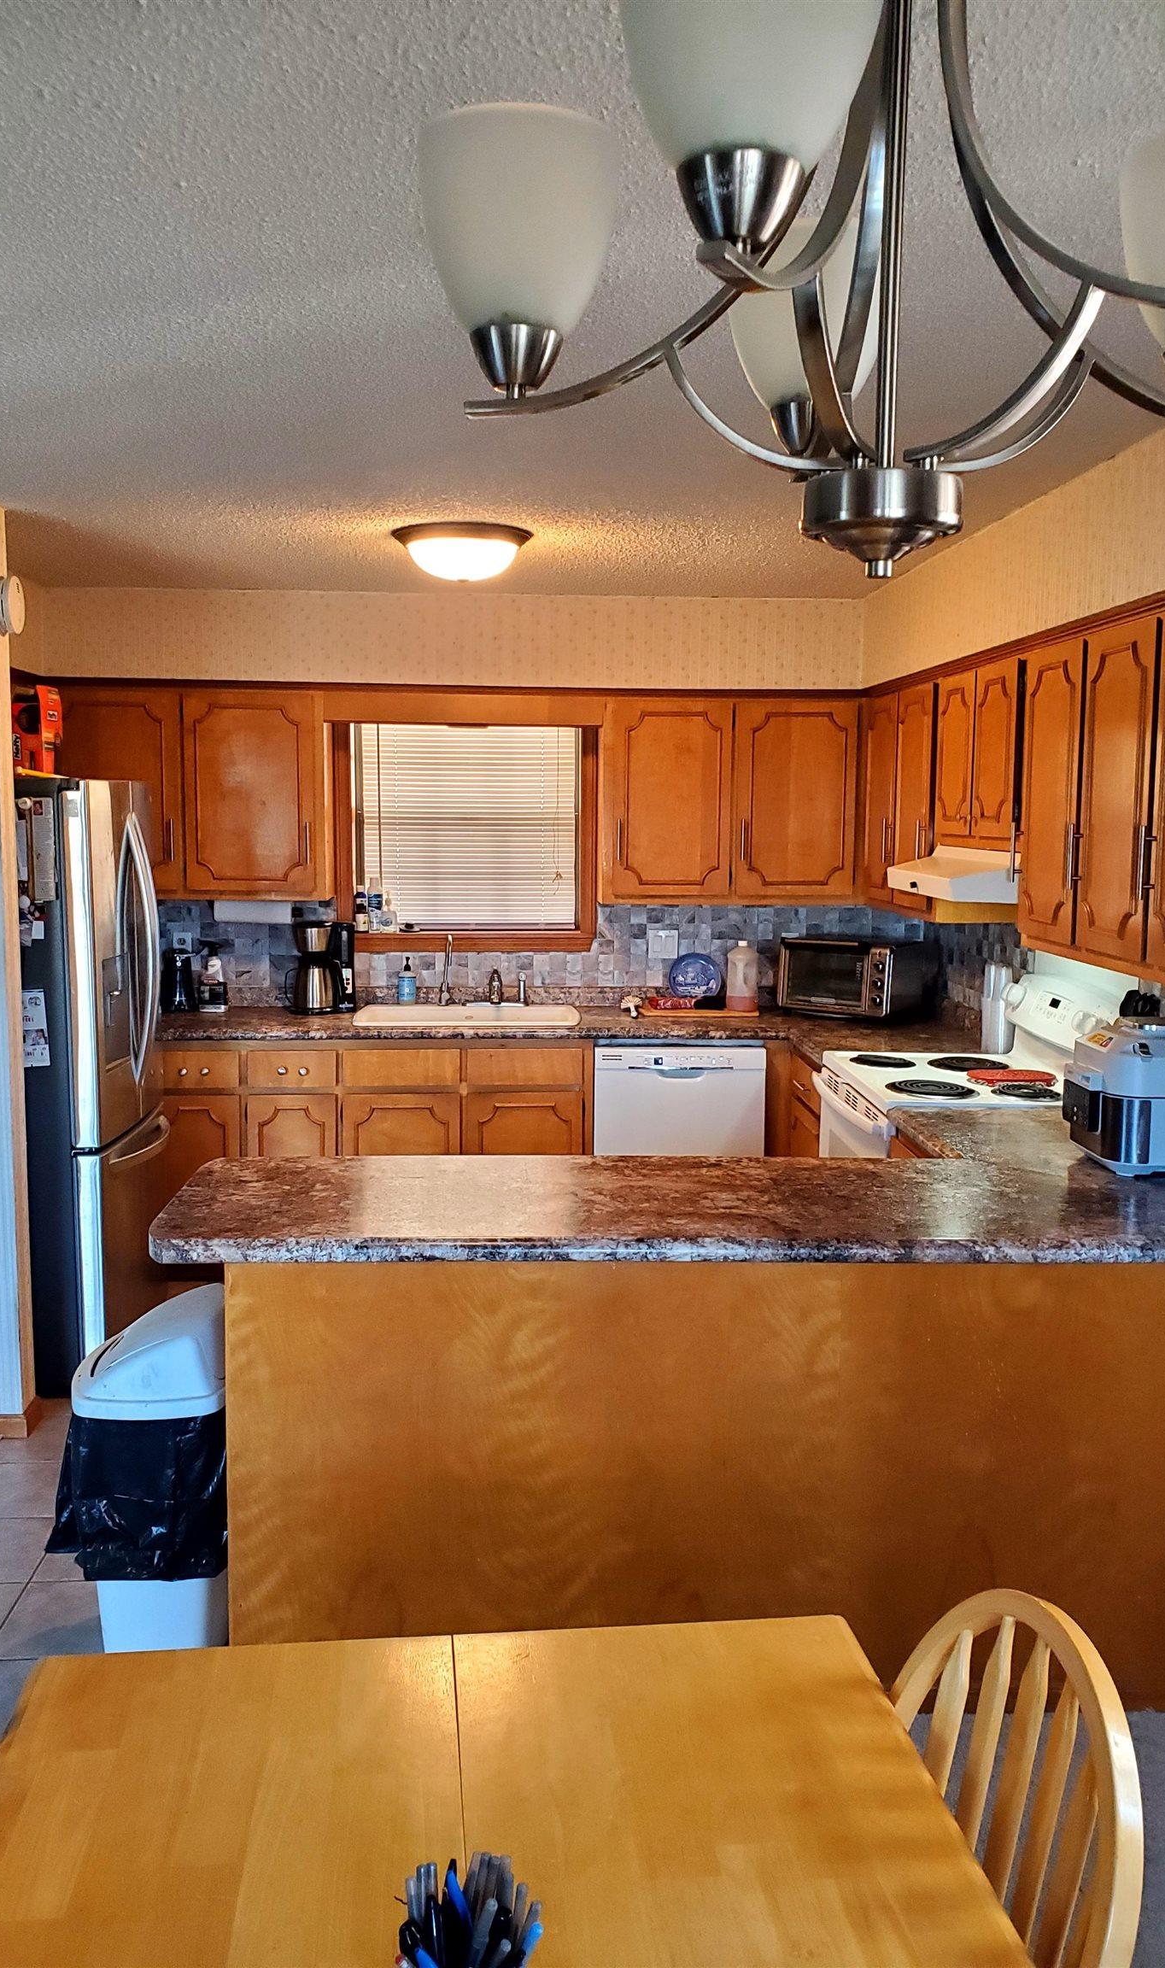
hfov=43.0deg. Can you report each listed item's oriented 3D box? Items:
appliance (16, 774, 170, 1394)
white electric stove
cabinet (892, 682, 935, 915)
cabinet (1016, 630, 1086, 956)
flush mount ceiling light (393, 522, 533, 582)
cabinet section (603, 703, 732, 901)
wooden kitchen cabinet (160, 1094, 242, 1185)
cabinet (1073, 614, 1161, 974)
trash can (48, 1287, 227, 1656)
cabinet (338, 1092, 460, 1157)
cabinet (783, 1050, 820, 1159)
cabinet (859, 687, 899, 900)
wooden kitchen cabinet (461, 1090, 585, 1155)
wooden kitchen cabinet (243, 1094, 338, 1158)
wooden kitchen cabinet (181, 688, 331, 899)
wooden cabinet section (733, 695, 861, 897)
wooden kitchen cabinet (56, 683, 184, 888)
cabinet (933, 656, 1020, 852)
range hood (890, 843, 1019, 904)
[{"bbox_3d":[-1.732,0.256,4.533,0.850,1.740,0.870,0,7,-3],"label":"appliance"},{"bbox_3d":[1.065,0.604,4.266,0.670,1.200,0.760,0,7,-3],"label":"white electric stove"},{"bbox_3d":[1.225,-0.595,4.772,0.310,0.710,0.430,0,7,-3],"label":"cabinet"},{"bbox_3d":[1.292,-0.460,3.622,0.310,0.710,0.380,0,7,-3],"label":"cabinet"},{"bbox_3d":[-0.329,-1.182,4.085,0.390,0.140,0.390,0,7,-3],"label":"flush mount ceiling light"},{"bbox_3d":[0.307,-0.692,5.527,0.472,0.731,0.320,0,7,-3],"label":"cabinet section"},{"bbox_3d":[-1.345,0.665,5.393,0.310,0.630,0.550,0,7,-3],"label":"wooden kitchen cabinet"},{"bbox_3d":[1.314,-0.414,3.235,0.310,0.710,0.360,0,7,-3],"label":"cabinet"},{"bbox_3d":[-0.819,0.982,2.889,0.300,0.750,0.360,0,7,-3],"label":"trash can"},{"bbox_3d":[-0.650,0.632,5.471,0.430,0.590,0.605,0,7,-3],"label":"cabinet"},{"bbox_3d":[1.025,0.645,4.954,0.570,0.760,0.480,0,7,-3],"label":"cabinet"},{"bbox_3d":[1.178,-0.644,5.191,0.320,0.750,0.470,0,7,-3],"label":"cabinet"},{"bbox_3d":[-0.219,0.635,5.493,0.427,0.590,0.605,0,7,-3],"label":"wooden kitchen cabinet"},{"bbox_3d":[-1.015,0.665,5.412,0.310,0.630,0.550,0,7,-3],"label":"wooden kitchen cabinet"},{"bbox_3d":[-1.177,-0.703,5.453,0.532,0.755,0.320,0,7,-3],"label":"wooden kitchen cabinet"},{"bbox_3d":[0.774,-0.689,5.552,0.463,0.731,0.320,0,7,-3],"label":"wooden cabinet section"},{"bbox_3d":[-1.684,-0.705,5.427,0.477,0.755,0.320,0,7,-3],"label":"wooden kitchen cabinet"},{"bbox_3d":[1.233,-0.633,4.117,0.320,0.525,0.730,0,7,-3],"label":"cabinet"},{"bbox_3d":[1.165,-0.310,4.149,0.450,0.131,0.725,0,7,-3],"label":"range hood"}]

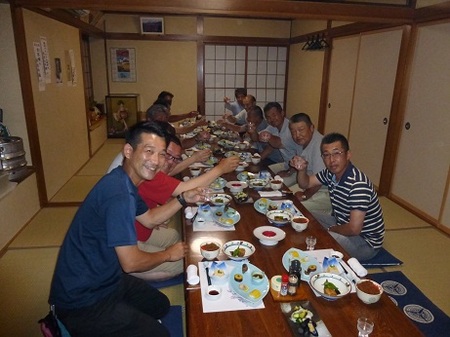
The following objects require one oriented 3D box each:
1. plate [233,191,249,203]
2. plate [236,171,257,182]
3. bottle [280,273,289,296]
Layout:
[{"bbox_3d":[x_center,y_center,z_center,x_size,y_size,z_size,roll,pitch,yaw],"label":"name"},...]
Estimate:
[{"bbox_3d":[0.138,0.211,2.589,0.140,0.045,0.180,-1,17,-8],"label":"plate"},{"bbox_3d":[0.201,0.071,3.145,0.190,0.050,0.290,-2,17,-8],"label":"plate"},{"bbox_3d":[0.278,0.539,1.507,0.035,0.105,0.035,-1,17,-7],"label":"bottle"}]

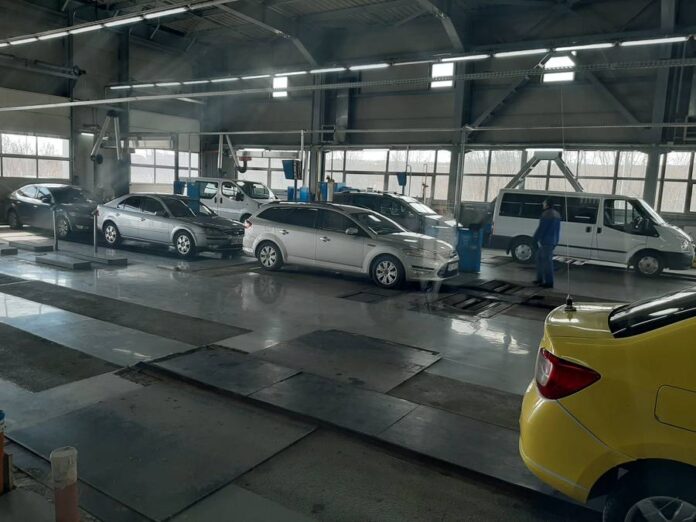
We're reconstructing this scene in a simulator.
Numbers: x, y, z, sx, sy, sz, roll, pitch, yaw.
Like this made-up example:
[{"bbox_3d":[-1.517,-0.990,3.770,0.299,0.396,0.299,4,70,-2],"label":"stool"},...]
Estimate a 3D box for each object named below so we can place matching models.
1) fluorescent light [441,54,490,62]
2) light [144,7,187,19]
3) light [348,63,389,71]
[{"bbox_3d":[2.714,-4.717,12.128,1.230,0.090,0.120,8,9,31],"label":"fluorescent light"},{"bbox_3d":[-3.523,-4.797,10.091,1.240,0.090,0.130,8,9,31],"label":"light"},{"bbox_3d":[0.564,-5.099,13.704,1.240,0.090,0.130,8,9,31],"label":"light"}]

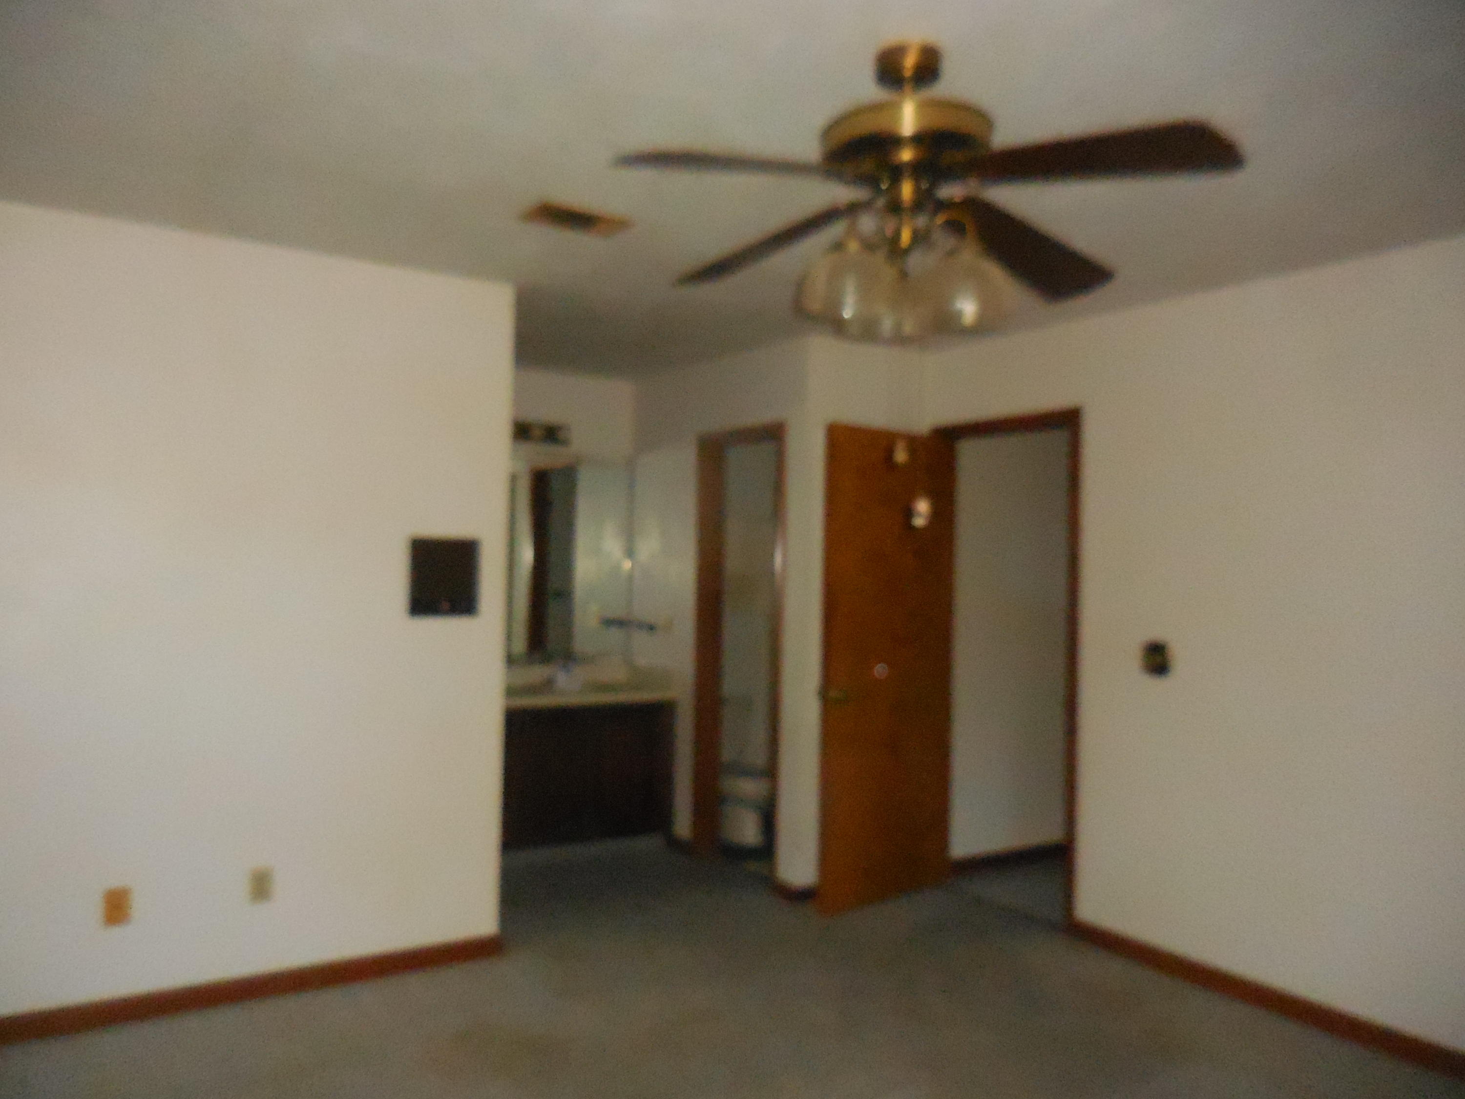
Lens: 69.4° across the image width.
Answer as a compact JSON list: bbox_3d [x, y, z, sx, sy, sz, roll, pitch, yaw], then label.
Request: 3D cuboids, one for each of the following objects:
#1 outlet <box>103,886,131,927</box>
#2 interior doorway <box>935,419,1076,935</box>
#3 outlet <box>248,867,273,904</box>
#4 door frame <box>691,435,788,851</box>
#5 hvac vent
[{"bbox_3d":[-1.866,1.087,3.211,0.074,0.122,0.015,1,0,-32],"label":"outlet"},{"bbox_3d":[1.185,0.479,4.585,0.130,2.080,0.860,1,0,-32],"label":"interior doorway"},{"bbox_3d":[-1.525,1.090,3.424,0.074,0.122,0.015,1,0,-32],"label":"outlet"},{"bbox_3d":[0.057,0.462,5.040,0.130,2.070,0.770,1,0,-32],"label":"door frame"},{"bbox_3d":[-0.452,-0.952,3.092,0.280,0.025,0.190,1,0,-32],"label":"hvac vent"}]

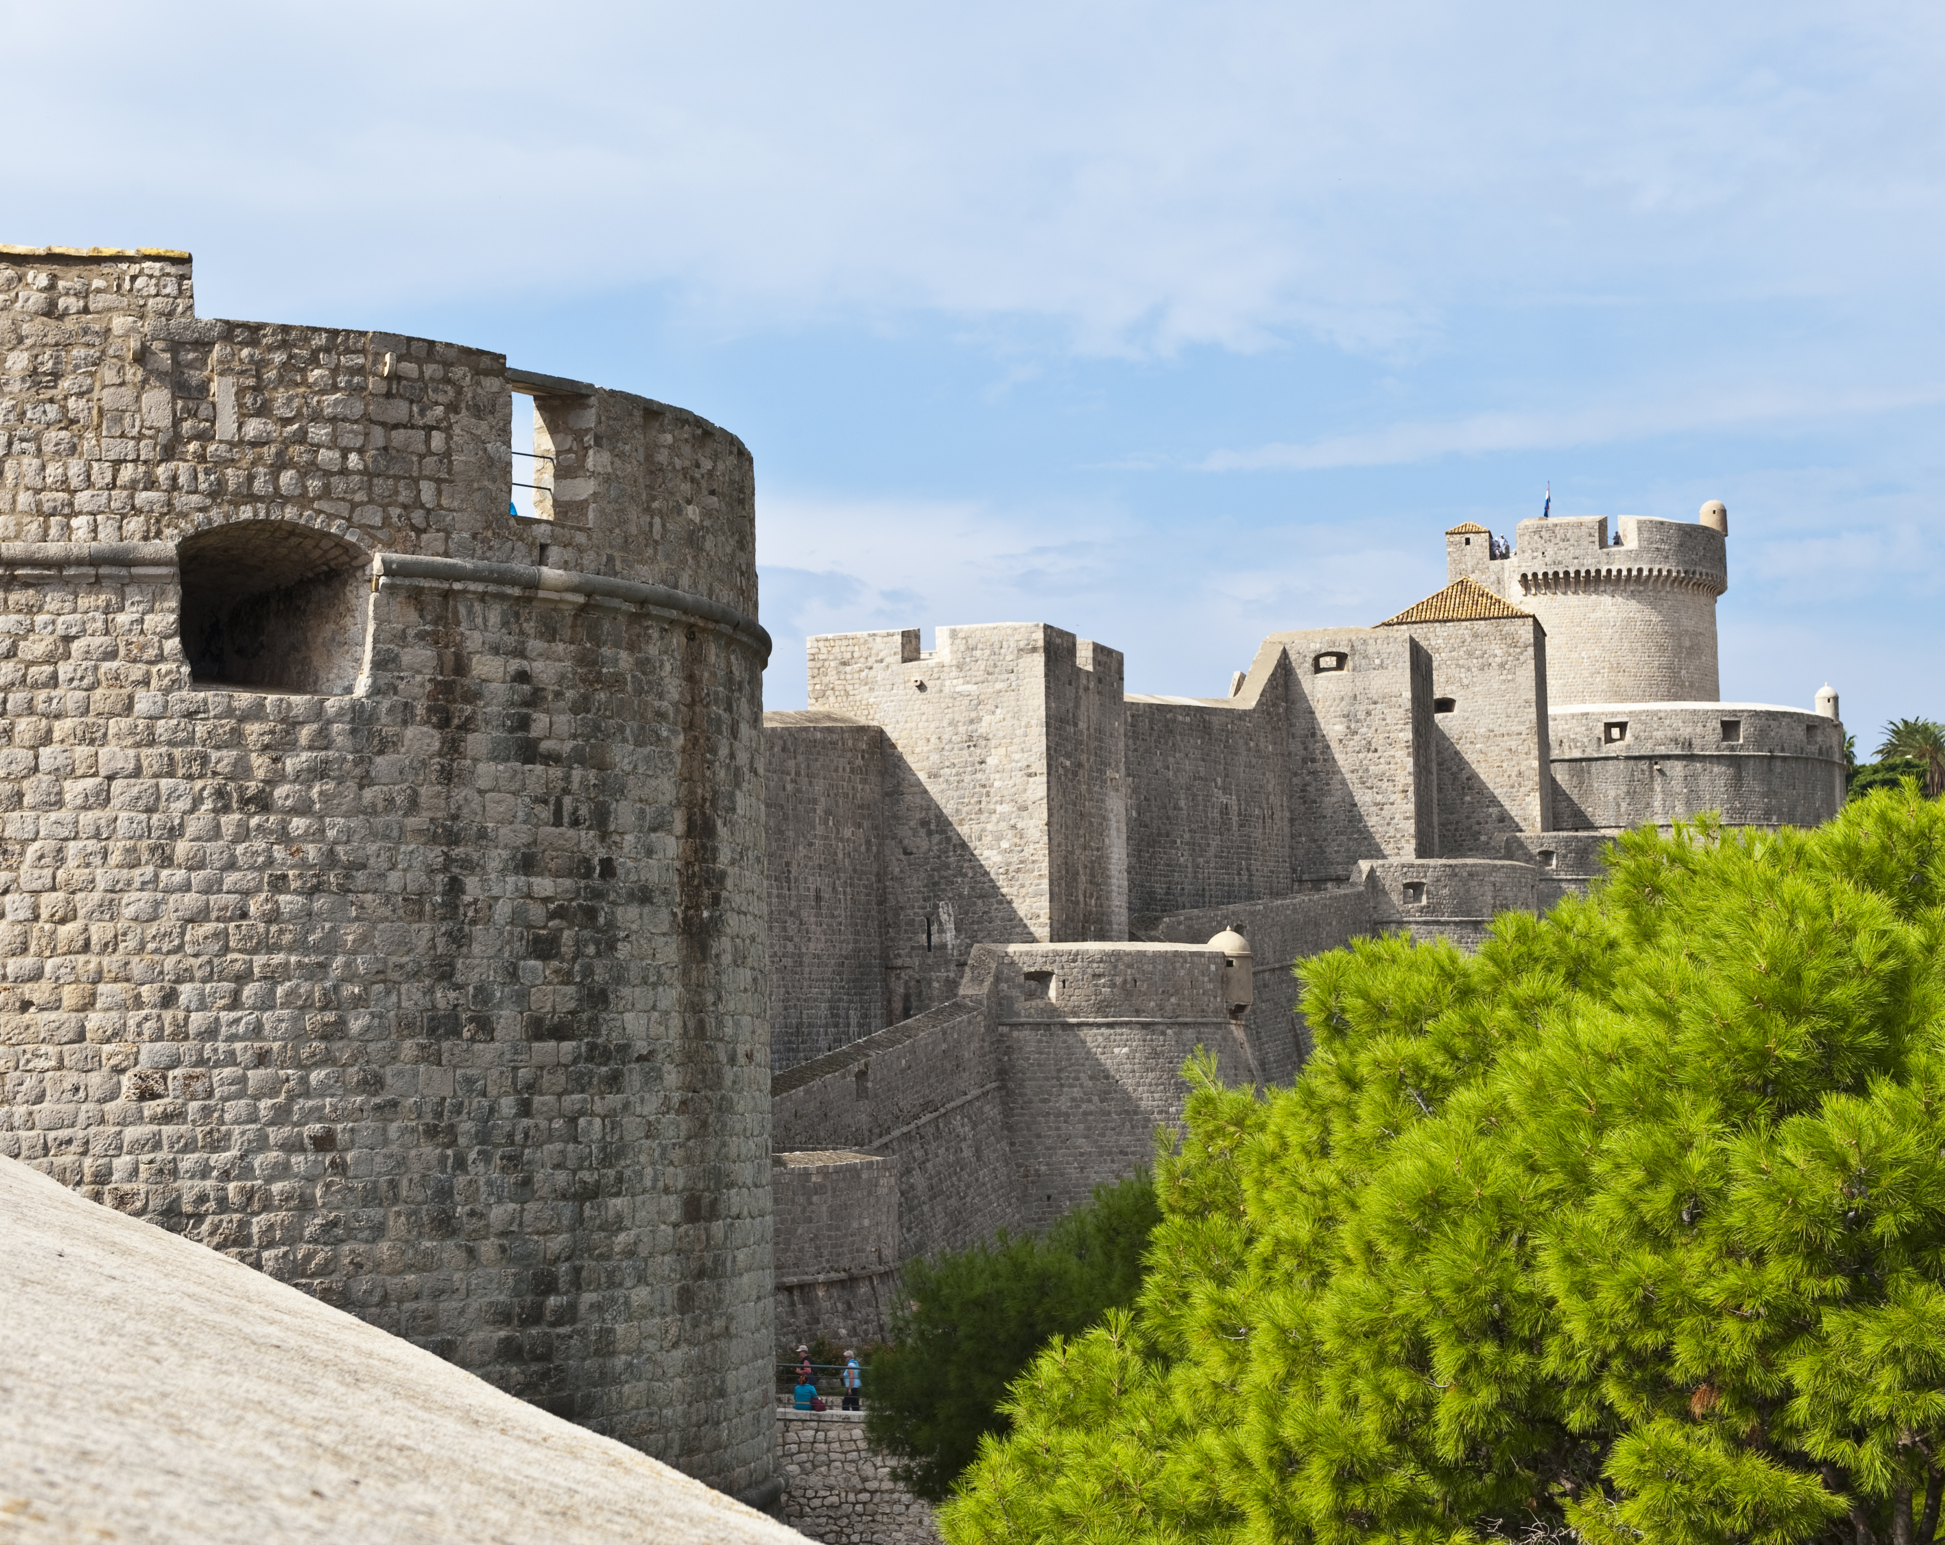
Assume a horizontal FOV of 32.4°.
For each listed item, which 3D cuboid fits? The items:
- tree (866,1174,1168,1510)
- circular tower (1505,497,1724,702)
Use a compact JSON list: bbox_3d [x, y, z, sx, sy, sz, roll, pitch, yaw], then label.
[{"bbox_3d":[1.580,10.960,64.000,7.200,7.600,6.800,-1,-4,1],"label":"tree"},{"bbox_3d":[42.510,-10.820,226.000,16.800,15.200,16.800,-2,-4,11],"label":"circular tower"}]

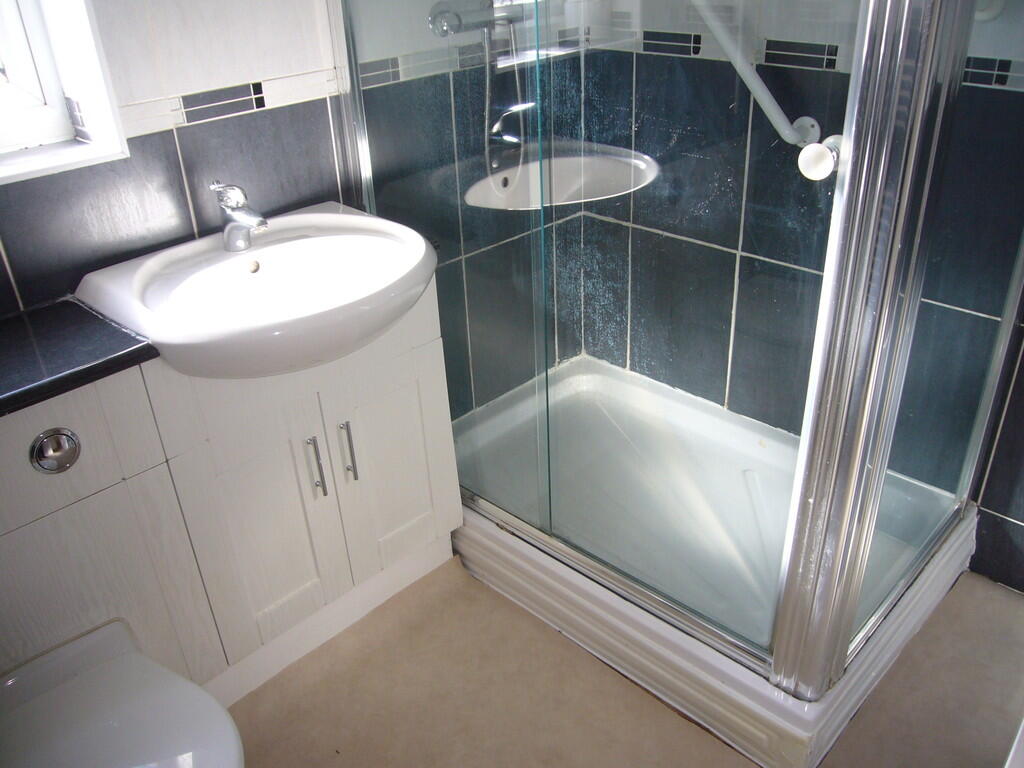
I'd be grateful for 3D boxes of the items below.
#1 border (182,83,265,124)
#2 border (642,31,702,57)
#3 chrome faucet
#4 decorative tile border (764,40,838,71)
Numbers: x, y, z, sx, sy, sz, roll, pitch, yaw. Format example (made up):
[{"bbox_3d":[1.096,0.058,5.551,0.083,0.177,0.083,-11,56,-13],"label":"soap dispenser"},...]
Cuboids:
[{"bbox_3d":[-0.532,-0.522,1.535,0.166,0.048,0.010,-27,37,-37],"label":"border"},{"bbox_3d":[0.380,-0.808,1.965,0.010,0.048,0.166,-27,37,-37],"label":"border"},{"bbox_3d":[-0.499,-0.301,1.465,0.080,0.138,0.128,-27,37,-37],"label":"chrome faucet"},{"bbox_3d":[0.611,-0.697,1.754,0.010,0.048,0.166,-27,37,-37],"label":"decorative tile border"}]

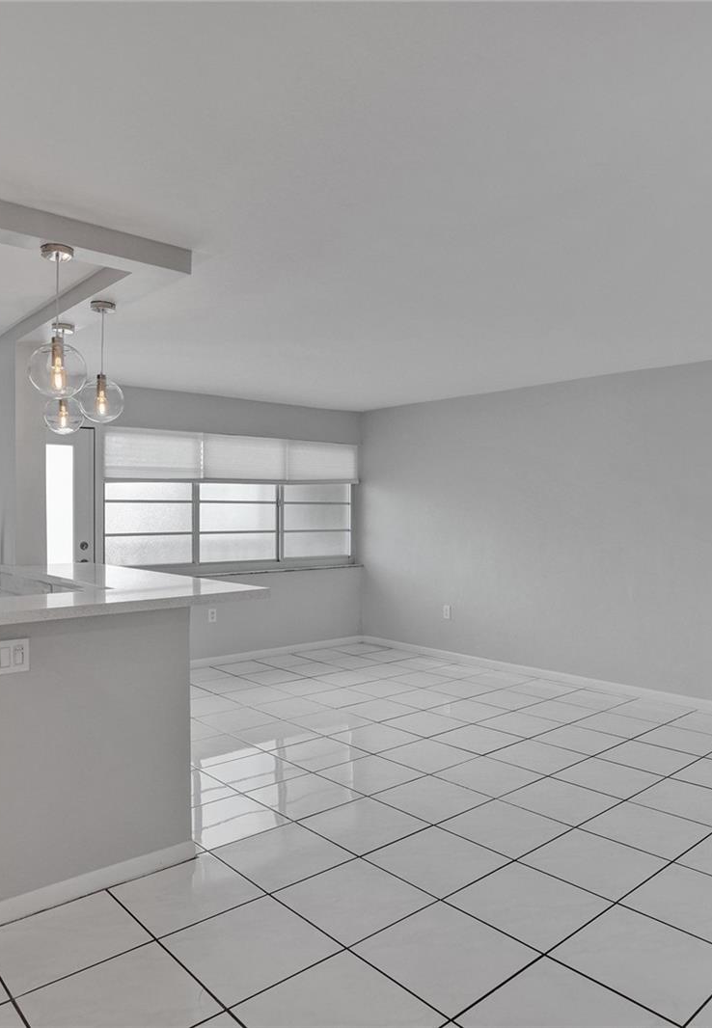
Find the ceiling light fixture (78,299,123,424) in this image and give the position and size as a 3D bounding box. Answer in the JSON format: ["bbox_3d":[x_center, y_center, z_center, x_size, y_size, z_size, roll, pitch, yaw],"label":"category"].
[{"bbox_3d":[-1.141,-0.682,3.080,0.200,0.550,0.200,0,0,-41],"label":"ceiling light fixture"}]

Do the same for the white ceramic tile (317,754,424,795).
[{"bbox_3d":[0.085,1.420,3.729,0.445,0.010,0.445,0,-1,-41],"label":"white ceramic tile"}]

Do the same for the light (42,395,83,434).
[{"bbox_3d":[-1.502,-0.512,3.530,0.207,0.210,0.207,0,0,0],"label":"light"}]

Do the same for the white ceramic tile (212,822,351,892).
[{"bbox_3d":[-0.293,1.379,2.770,0.430,0.010,0.430,0,0,-41],"label":"white ceramic tile"}]

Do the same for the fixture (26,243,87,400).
[{"bbox_3d":[-1.085,-0.689,2.493,0.200,0.545,0.200,0,0,-41],"label":"fixture"}]

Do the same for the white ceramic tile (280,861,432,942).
[{"bbox_3d":[-0.006,1.426,2.540,0.443,0.010,0.443,0,0,-41],"label":"white ceramic tile"}]

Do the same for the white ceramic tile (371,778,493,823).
[{"bbox_3d":[0.378,1.417,3.410,0.445,0.010,0.445,0,-1,-41],"label":"white ceramic tile"}]

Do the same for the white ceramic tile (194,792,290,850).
[{"bbox_3d":[-0.579,1.379,3.082,0.430,0.010,0.430,0,0,-41],"label":"white ceramic tile"}]

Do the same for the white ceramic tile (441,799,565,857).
[{"bbox_3d":[0.665,1.406,3.071,0.427,0.010,0.427,0,0,-41],"label":"white ceramic tile"}]

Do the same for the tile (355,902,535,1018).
[{"bbox_3d":[0.289,1.423,2.220,0.443,0.010,0.443,0,0,-41],"label":"tile"}]

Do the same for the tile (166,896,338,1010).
[{"bbox_3d":[-0.344,1.411,2.240,0.427,0.010,0.427,0,0,-41],"label":"tile"}]

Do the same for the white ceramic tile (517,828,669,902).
[{"bbox_3d":[0.943,1.379,2.712,0.430,0.010,0.430,0,0,-41],"label":"white ceramic tile"}]

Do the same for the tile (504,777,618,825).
[{"bbox_3d":[1.020,1.426,3.410,0.443,0.010,0.443,0,0,-41],"label":"tile"}]

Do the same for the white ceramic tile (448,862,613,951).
[{"bbox_3d":[0.626,1.410,2.482,0.427,0.010,0.427,0,0,-41],"label":"white ceramic tile"}]

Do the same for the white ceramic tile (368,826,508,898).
[{"bbox_3d":[0.330,1.408,2.790,0.427,0.010,0.427,0,0,-41],"label":"white ceramic tile"}]

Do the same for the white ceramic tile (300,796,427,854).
[{"bbox_3d":[0.038,1.415,3.120,0.445,0.010,0.445,0,-1,-41],"label":"white ceramic tile"}]

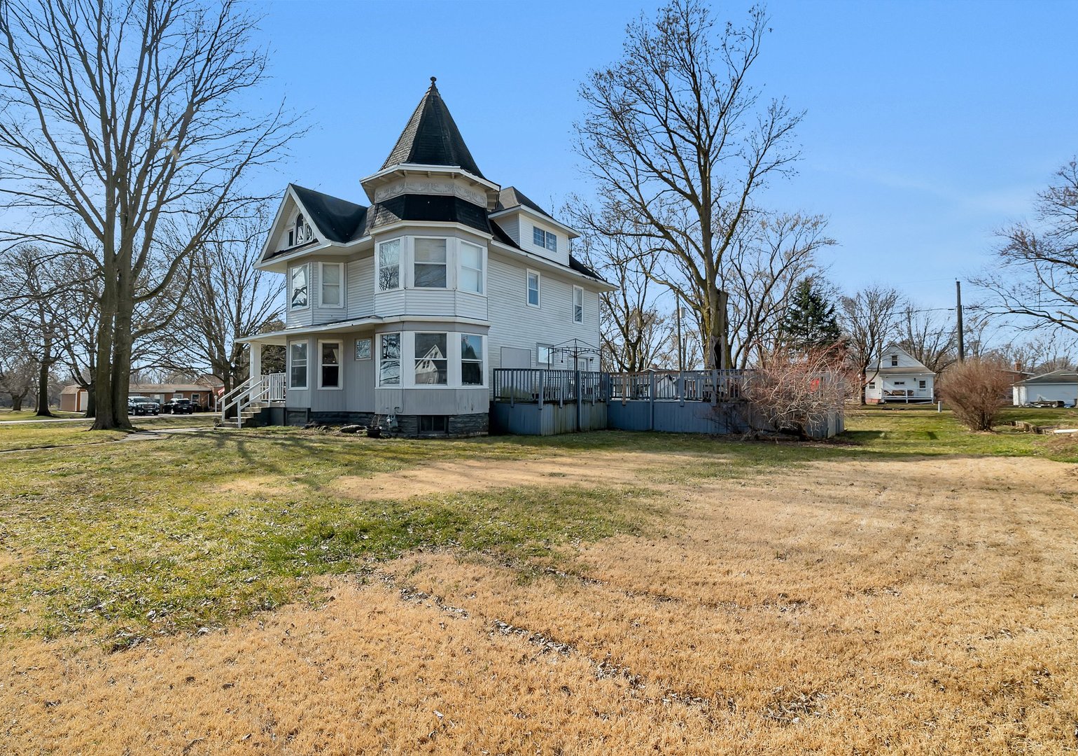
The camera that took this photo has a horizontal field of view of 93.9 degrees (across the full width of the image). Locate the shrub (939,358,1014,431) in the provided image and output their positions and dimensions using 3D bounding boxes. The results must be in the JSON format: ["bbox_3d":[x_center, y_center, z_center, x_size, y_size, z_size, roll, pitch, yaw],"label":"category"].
[{"bbox_3d":[17.186,0.689,19.788,2.450,2.900,2.400,-2,-2,41],"label":"shrub"}]

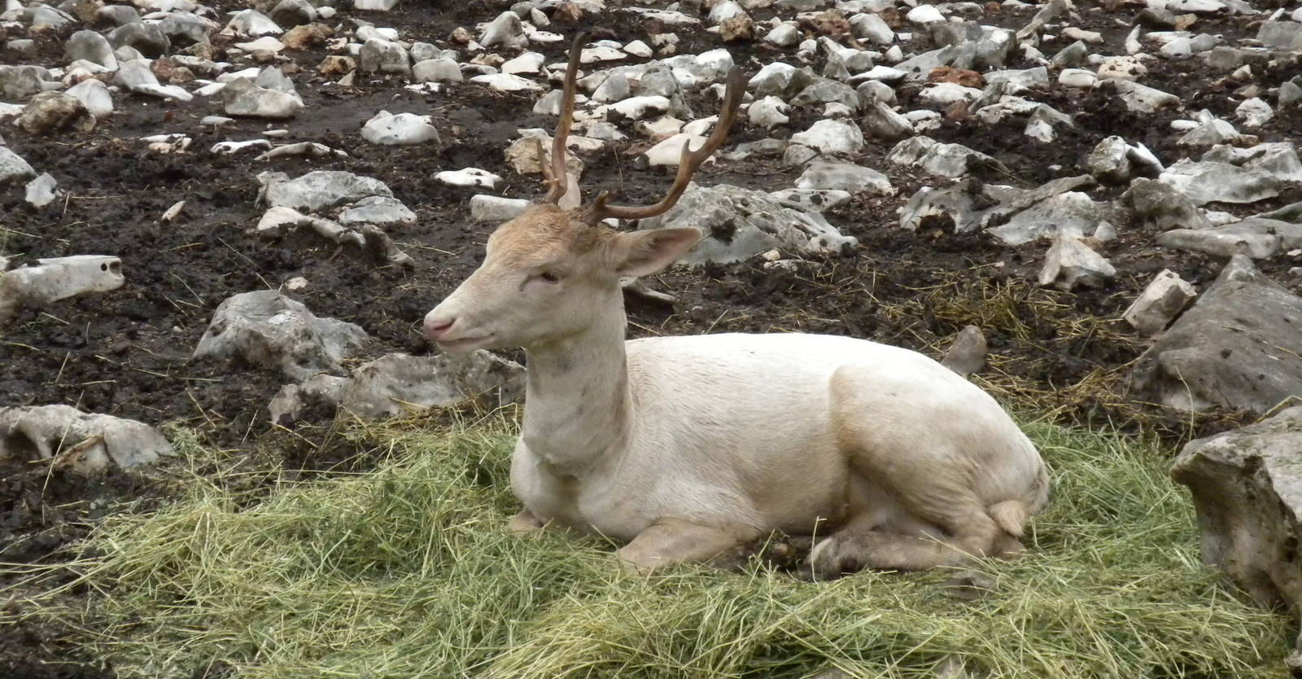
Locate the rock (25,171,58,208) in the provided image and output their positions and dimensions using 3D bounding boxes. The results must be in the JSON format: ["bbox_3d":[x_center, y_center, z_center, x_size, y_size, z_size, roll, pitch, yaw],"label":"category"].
[{"bbox_3d":[-1.531,-0.374,6.797,0.082,0.081,0.065,0,14,0],"label":"rock"}]

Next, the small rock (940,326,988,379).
[{"bbox_3d":[0.658,0.027,5.691,0.100,0.099,0.080,0,13,0],"label":"small rock"}]

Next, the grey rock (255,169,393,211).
[{"bbox_3d":[-0.818,-0.377,6.820,0.339,0.084,0.204,0,14,0],"label":"grey rock"}]

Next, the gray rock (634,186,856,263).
[{"bbox_3d":[0.247,-0.290,6.858,0.549,0.154,0.357,0,13,0],"label":"gray rock"}]

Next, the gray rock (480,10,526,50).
[{"bbox_3d":[-0.525,-1.100,9.616,0.165,0.128,0.132,0,14,0],"label":"gray rock"}]

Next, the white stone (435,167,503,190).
[{"bbox_3d":[-0.518,-0.460,7.725,0.191,0.047,0.124,0,13,0],"label":"white stone"}]

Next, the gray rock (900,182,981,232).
[{"bbox_3d":[0.797,-0.364,7.459,0.224,0.136,0.190,1,14,6],"label":"gray rock"}]

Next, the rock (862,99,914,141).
[{"bbox_3d":[0.745,-0.689,8.508,0.163,0.112,0.139,0,13,0],"label":"rock"}]

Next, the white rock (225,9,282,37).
[{"bbox_3d":[-1.455,-1.157,9.917,0.207,0.093,0.156,0,14,0],"label":"white rock"}]

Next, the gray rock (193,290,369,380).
[{"bbox_3d":[-0.786,-0.009,5.759,0.376,0.145,0.282,0,13,0],"label":"gray rock"}]

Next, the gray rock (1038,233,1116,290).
[{"bbox_3d":[1.062,-0.194,6.754,0.193,0.142,0.150,2,14,9],"label":"gray rock"}]

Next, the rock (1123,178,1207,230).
[{"bbox_3d":[1.247,-0.329,6.567,0.201,0.112,0.160,0,14,0],"label":"rock"}]

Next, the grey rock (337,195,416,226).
[{"bbox_3d":[-0.734,-0.344,7.235,0.209,0.062,0.136,0,13,0],"label":"grey rock"}]

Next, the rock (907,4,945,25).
[{"bbox_3d":[1.038,-1.226,10.234,0.142,0.073,0.113,0,14,0],"label":"rock"}]

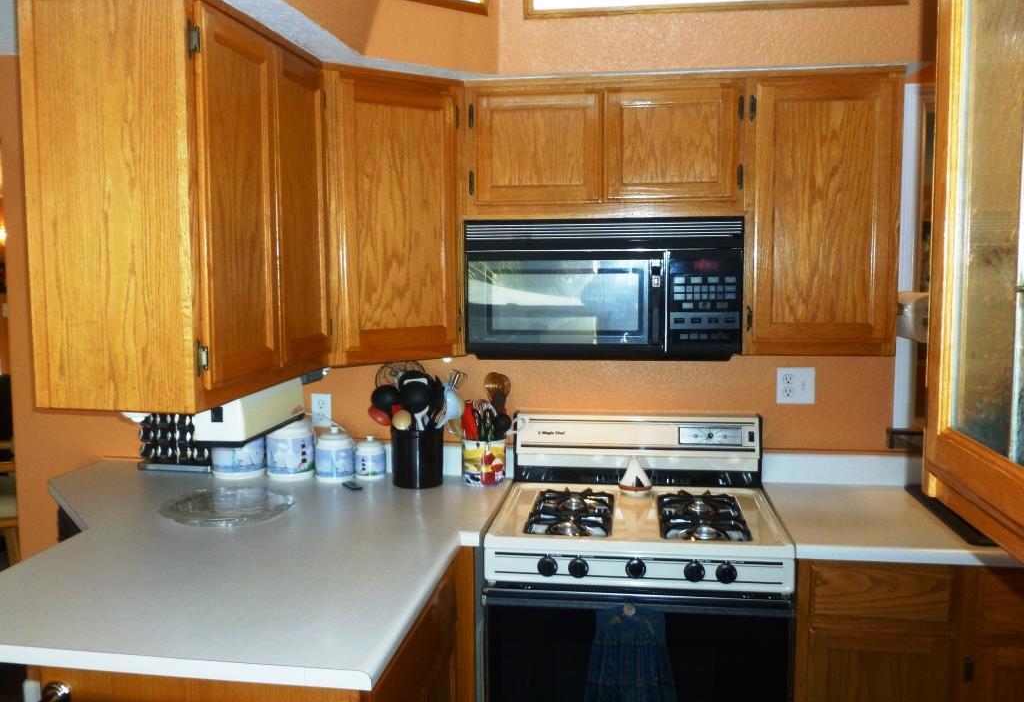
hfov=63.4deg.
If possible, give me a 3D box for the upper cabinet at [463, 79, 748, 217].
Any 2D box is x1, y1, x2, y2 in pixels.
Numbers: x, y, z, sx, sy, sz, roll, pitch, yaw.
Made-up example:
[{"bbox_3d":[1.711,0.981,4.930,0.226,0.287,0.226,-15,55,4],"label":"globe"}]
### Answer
[{"bbox_3d":[0.269,-0.572,2.433,0.765,0.382,0.340,0,5,8],"label":"upper cabinet"}]

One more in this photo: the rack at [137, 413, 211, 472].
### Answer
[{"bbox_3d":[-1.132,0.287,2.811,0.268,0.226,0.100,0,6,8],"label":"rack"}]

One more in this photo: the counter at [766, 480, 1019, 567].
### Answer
[{"bbox_3d":[1.002,0.457,2.248,0.561,0.042,0.600,0,6,8],"label":"counter"}]

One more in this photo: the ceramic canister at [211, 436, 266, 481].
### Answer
[{"bbox_3d":[-0.905,0.310,2.745,0.164,0.205,0.164,0,5,8],"label":"ceramic canister"}]

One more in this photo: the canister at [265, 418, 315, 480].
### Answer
[{"bbox_3d":[-0.729,0.304,2.707,0.157,0.210,0.157,0,6,8],"label":"canister"}]

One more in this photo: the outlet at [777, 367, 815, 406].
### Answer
[{"bbox_3d":[0.886,0.110,2.581,0.116,0.114,0.009,0,5,8],"label":"outlet"}]

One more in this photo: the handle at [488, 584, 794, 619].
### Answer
[{"bbox_3d":[0.302,0.618,2.044,0.755,0.045,0.048,0,5,8],"label":"handle"}]

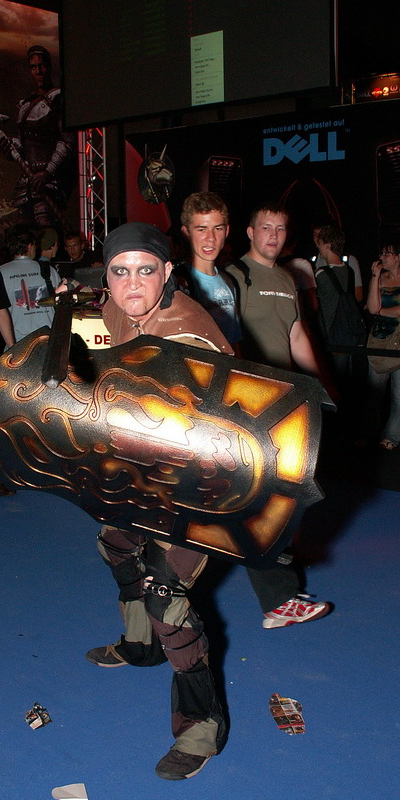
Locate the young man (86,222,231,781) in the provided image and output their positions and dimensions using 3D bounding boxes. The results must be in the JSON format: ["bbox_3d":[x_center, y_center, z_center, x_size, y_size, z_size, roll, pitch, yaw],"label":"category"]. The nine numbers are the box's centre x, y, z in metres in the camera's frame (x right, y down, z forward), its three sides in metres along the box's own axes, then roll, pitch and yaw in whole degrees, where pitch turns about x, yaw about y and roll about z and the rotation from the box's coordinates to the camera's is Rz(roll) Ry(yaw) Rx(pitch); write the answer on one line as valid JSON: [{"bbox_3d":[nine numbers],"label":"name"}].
[{"bbox_3d":[-0.187,0.298,2.611,0.740,1.650,0.850,4,11,25],"label":"young man"}]

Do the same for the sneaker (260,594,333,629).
[{"bbox_3d":[0.413,0.890,3.569,0.300,0.118,0.110,-10,10,-10],"label":"sneaker"}]

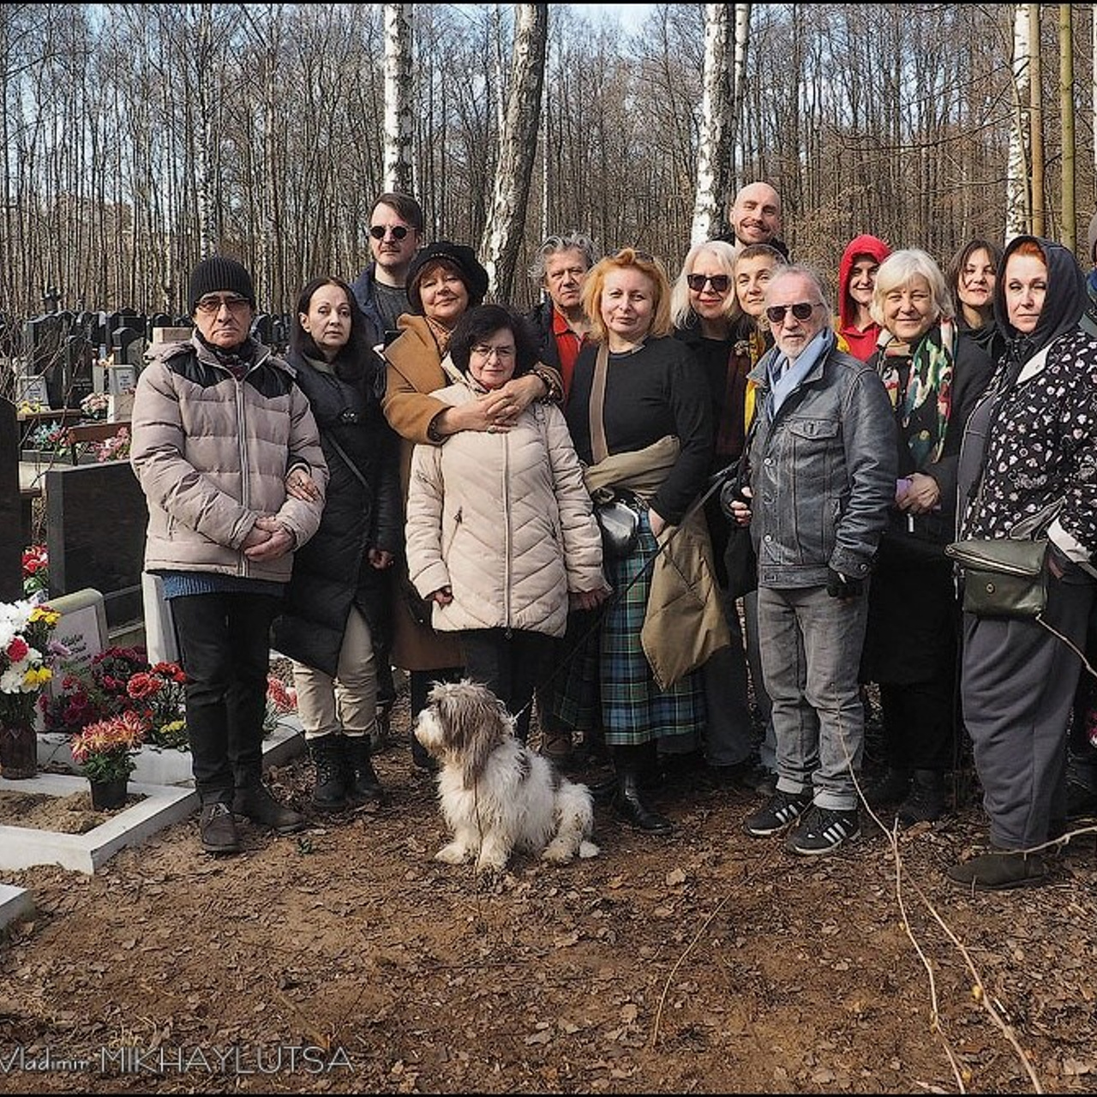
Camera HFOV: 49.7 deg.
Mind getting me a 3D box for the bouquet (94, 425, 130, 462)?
[{"bbox_3d":[-3.131,-0.748,8.500,0.290,0.280,0.270,-2,5,-17],"label":"bouquet"}]

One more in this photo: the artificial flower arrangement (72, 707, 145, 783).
[{"bbox_3d":[-1.360,0.609,3.650,0.235,0.215,0.210,-2,5,-17],"label":"artificial flower arrangement"}]

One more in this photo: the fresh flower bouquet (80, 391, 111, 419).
[{"bbox_3d":[-4.027,-1.274,10.500,0.275,0.245,0.250,-1,7,-6],"label":"fresh flower bouquet"}]

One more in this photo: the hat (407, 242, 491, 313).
[{"bbox_3d":[-0.322,-0.861,3.780,0.260,0.215,0.260,-4,5,4],"label":"hat"}]

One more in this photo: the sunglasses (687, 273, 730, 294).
[{"bbox_3d":[0.516,-0.856,3.820,0.145,0.056,0.140,1,7,12],"label":"sunglasses"}]

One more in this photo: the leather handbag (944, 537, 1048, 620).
[{"bbox_3d":[1.152,0.076,3.050,0.250,0.205,0.100,3,7,23],"label":"leather handbag"}]

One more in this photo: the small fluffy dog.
[{"bbox_3d":[-0.118,0.627,3.300,0.480,0.490,0.280,-2,7,-16],"label":"small fluffy dog"}]

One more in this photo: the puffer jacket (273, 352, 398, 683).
[{"bbox_3d":[-0.654,-0.103,3.680,0.440,0.980,0.360,-2,7,-14],"label":"puffer jacket"}]

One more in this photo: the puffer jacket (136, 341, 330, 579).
[{"bbox_3d":[-0.926,-0.266,3.450,0.550,0.690,0.360,-1,7,-13],"label":"puffer jacket"}]

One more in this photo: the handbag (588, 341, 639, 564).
[{"bbox_3d":[0.189,-0.288,3.500,0.180,0.640,0.170,-1,5,-7],"label":"handbag"}]

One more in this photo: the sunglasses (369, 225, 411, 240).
[{"bbox_3d":[-0.548,-1.089,4.080,0.140,0.050,0.140,1,7,12],"label":"sunglasses"}]

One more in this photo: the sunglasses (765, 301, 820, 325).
[{"bbox_3d":[0.698,-0.650,3.331,0.145,0.050,0.145,3,6,27],"label":"sunglasses"}]

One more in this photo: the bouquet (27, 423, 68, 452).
[{"bbox_3d":[-3.817,-0.851,9.000,0.320,0.230,0.280,-2,5,-17],"label":"bouquet"}]

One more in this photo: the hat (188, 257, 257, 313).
[{"bbox_3d":[-0.940,-0.760,3.400,0.198,0.175,0.220,-1,5,-14],"label":"hat"}]

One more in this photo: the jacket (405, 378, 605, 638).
[{"bbox_3d":[-0.128,-0.128,3.500,0.590,0.790,0.320,0,5,-3],"label":"jacket"}]

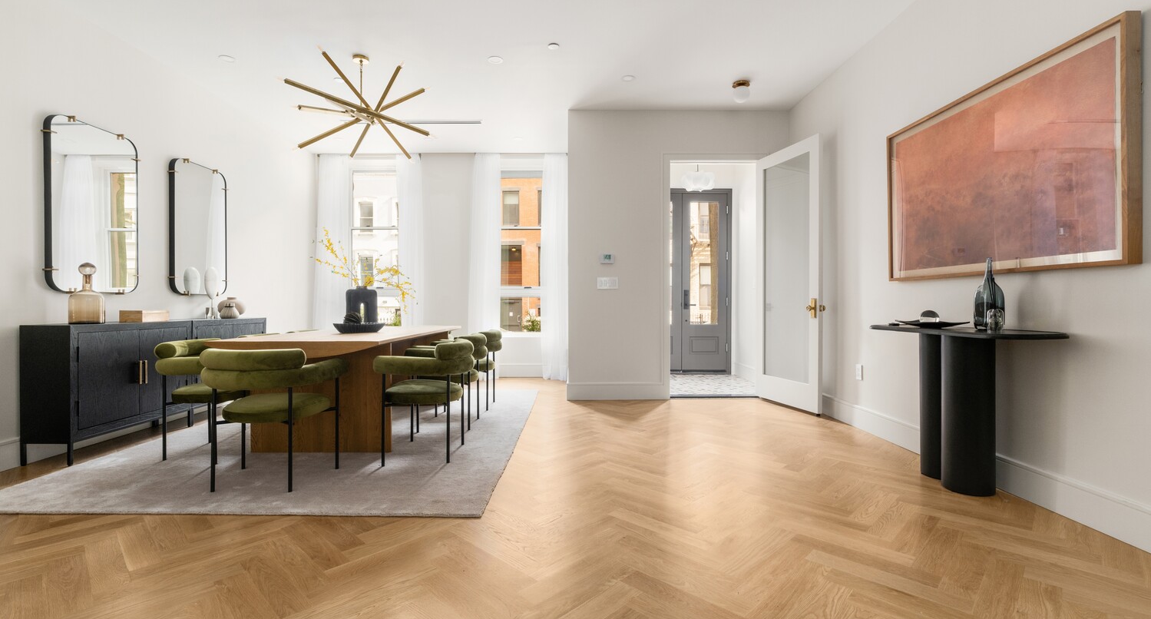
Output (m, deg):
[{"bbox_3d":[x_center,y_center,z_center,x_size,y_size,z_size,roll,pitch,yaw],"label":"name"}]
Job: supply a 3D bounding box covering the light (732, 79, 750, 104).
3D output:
[{"bbox_3d":[1.461,-1.910,4.517,0.160,0.206,0.160,0,0,-1],"label":"light"}]

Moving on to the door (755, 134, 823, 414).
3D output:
[{"bbox_3d":[2.026,-0.312,4.909,0.049,2.447,0.842,0,1,-17],"label":"door"}]

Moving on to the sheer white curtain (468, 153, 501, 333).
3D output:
[{"bbox_3d":[-1.187,-0.543,6.602,0.419,2.886,0.128,0,1,-1],"label":"sheer white curtain"}]

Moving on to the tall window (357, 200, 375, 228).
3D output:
[{"bbox_3d":[-11.865,-5.275,29.000,0.930,1.850,0.200,0,0,-1],"label":"tall window"}]

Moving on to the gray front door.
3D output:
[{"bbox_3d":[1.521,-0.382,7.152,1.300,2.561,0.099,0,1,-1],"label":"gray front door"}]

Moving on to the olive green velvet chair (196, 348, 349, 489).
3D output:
[{"bbox_3d":[-1.635,0.551,2.725,0.665,0.725,0.538,0,0,-1],"label":"olive green velvet chair"}]

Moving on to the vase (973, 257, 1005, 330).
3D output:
[{"bbox_3d":[2.175,-0.082,2.714,0.120,0.382,0.120,0,1,-1],"label":"vase"}]

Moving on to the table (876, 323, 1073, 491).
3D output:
[{"bbox_3d":[2.051,0.531,2.814,0.424,0.845,1.084,0,1,-1],"label":"table"}]

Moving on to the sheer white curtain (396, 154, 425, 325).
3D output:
[{"bbox_3d":[-2.129,-0.543,6.593,0.379,2.886,0.128,0,1,-1],"label":"sheer white curtain"}]

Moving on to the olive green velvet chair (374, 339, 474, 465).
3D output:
[{"bbox_3d":[-0.944,0.565,3.347,0.542,0.745,0.670,0,1,-1],"label":"olive green velvet chair"}]

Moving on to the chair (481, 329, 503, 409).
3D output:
[{"bbox_3d":[-0.968,0.547,4.893,0.542,0.745,0.670,0,1,-1],"label":"chair"}]

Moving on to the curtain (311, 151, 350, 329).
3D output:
[{"bbox_3d":[-3.119,-0.562,6.530,0.500,2.920,0.120,0,0,-1],"label":"curtain"}]

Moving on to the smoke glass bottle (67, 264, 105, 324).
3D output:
[{"bbox_3d":[-3.122,-0.104,3.270,0.170,0.385,0.170,0,0,-1],"label":"smoke glass bottle"}]

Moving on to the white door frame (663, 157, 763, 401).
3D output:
[{"bbox_3d":[1.429,-0.343,5.280,1.070,2.495,0.140,0,0,-1],"label":"white door frame"}]

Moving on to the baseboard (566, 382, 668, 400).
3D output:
[{"bbox_3d":[0.426,0.837,5.245,1.034,0.177,0.022,0,1,-1],"label":"baseboard"}]

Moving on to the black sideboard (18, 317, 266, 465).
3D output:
[{"bbox_3d":[-3.206,0.515,4.078,0.310,0.847,1.940,0,1,-1],"label":"black sideboard"}]

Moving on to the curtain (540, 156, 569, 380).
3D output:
[{"bbox_3d":[-0.268,-0.562,6.570,0.355,2.920,0.120,0,0,-1],"label":"curtain"}]

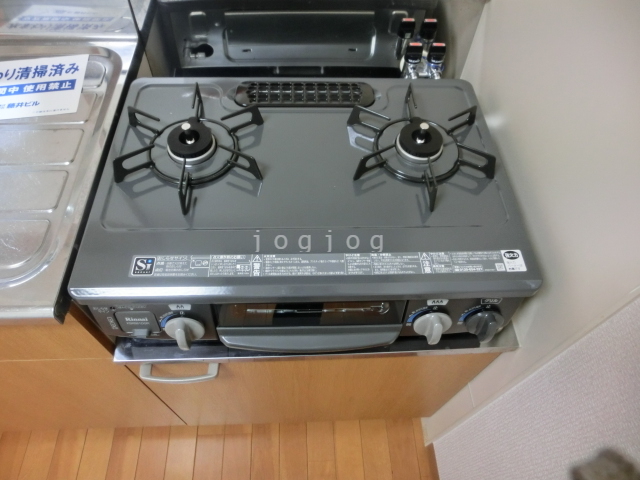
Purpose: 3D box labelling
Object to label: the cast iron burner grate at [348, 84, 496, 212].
[{"bbox_3d":[0.144,-0.141,0.634,0.200,0.037,0.228,-1,56,-2],"label":"cast iron burner grate"}]

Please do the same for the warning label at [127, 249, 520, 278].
[{"bbox_3d":[0.015,0.029,0.556,0.494,0.002,0.030,-1,56,-3],"label":"warning label"}]

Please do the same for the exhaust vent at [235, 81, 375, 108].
[{"bbox_3d":[-0.023,-0.235,0.709,0.223,0.016,0.061,-1,56,-2],"label":"exhaust vent"}]

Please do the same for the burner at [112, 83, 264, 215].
[{"bbox_3d":[-0.179,-0.137,0.621,0.200,0.037,0.228,-1,56,-2],"label":"burner"}]

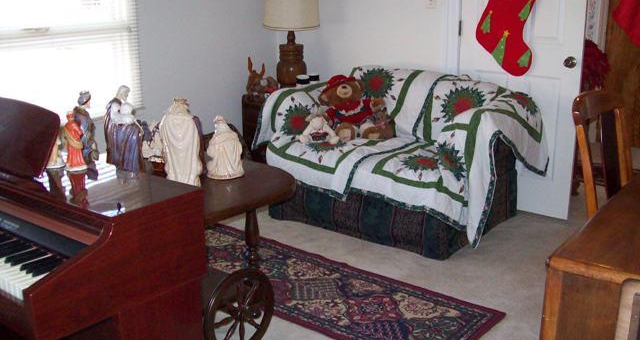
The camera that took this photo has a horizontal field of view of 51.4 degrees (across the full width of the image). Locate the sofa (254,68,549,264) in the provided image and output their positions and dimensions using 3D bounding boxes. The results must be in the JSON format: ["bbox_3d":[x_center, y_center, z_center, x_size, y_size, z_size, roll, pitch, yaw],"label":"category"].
[{"bbox_3d":[0.444,-0.127,3.885,1.240,0.850,0.920,11,19,36],"label":"sofa"}]

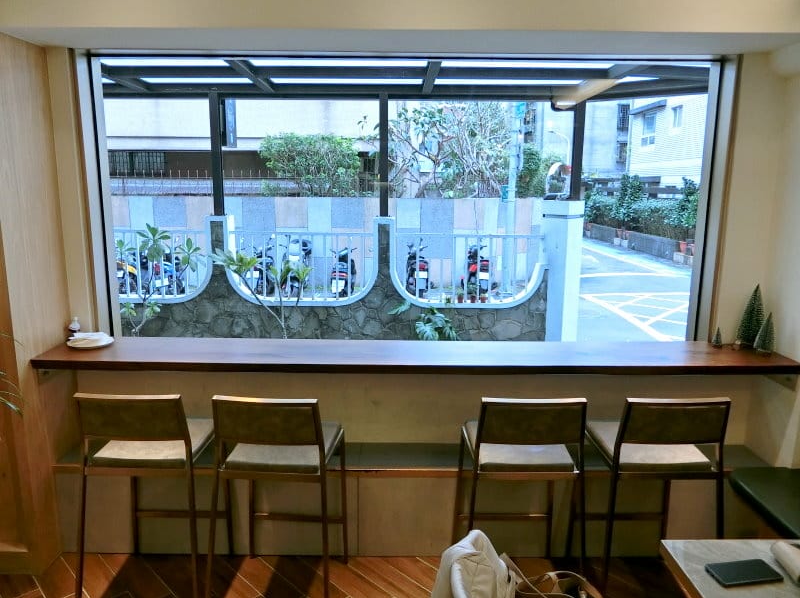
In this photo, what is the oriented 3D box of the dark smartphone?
[{"bbox_3d":[0.845,0.673,1.417,0.157,0.011,0.075,-1,10,-8],"label":"dark smartphone"}]

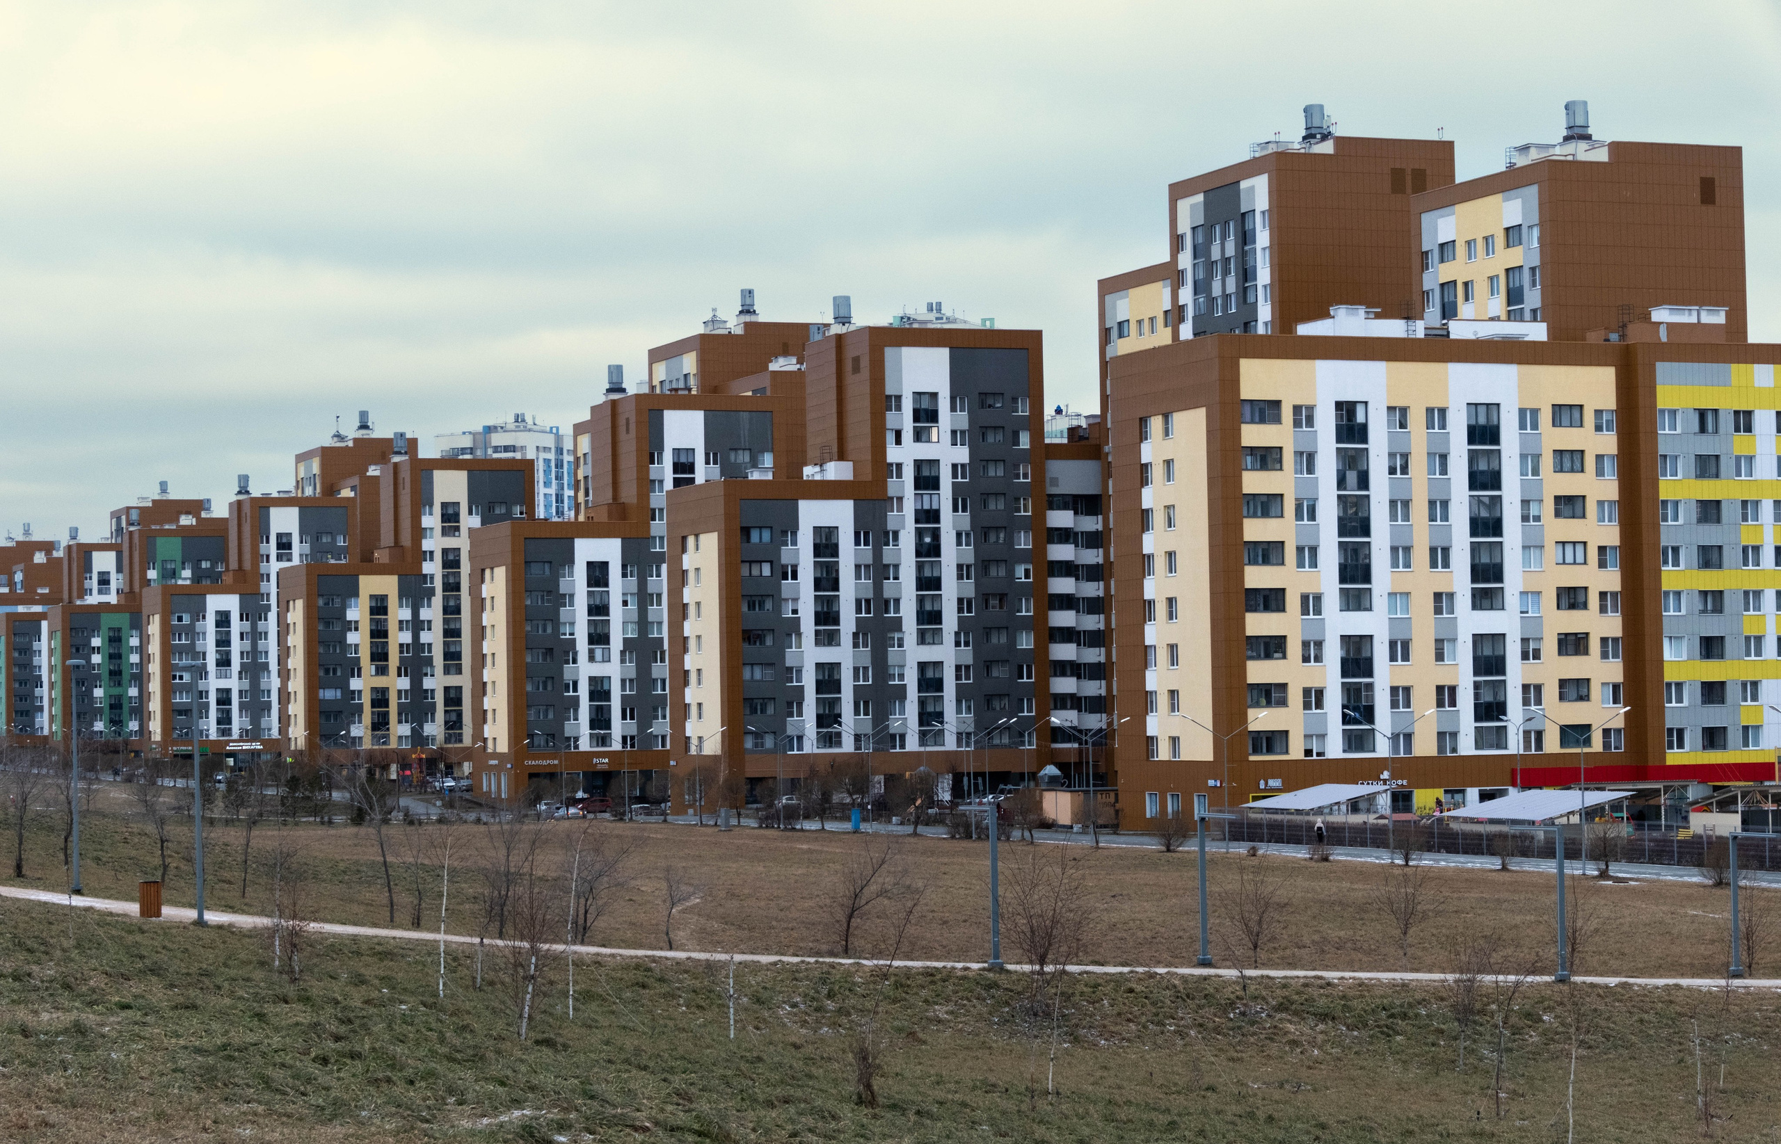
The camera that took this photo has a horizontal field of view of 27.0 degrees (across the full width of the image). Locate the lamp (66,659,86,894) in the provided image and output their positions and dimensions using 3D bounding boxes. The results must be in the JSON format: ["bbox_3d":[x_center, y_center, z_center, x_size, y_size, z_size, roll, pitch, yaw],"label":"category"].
[{"bbox_3d":[-20.659,5.172,94.120,0.500,5.937,0.500,-1,-2,0],"label":"lamp"}]

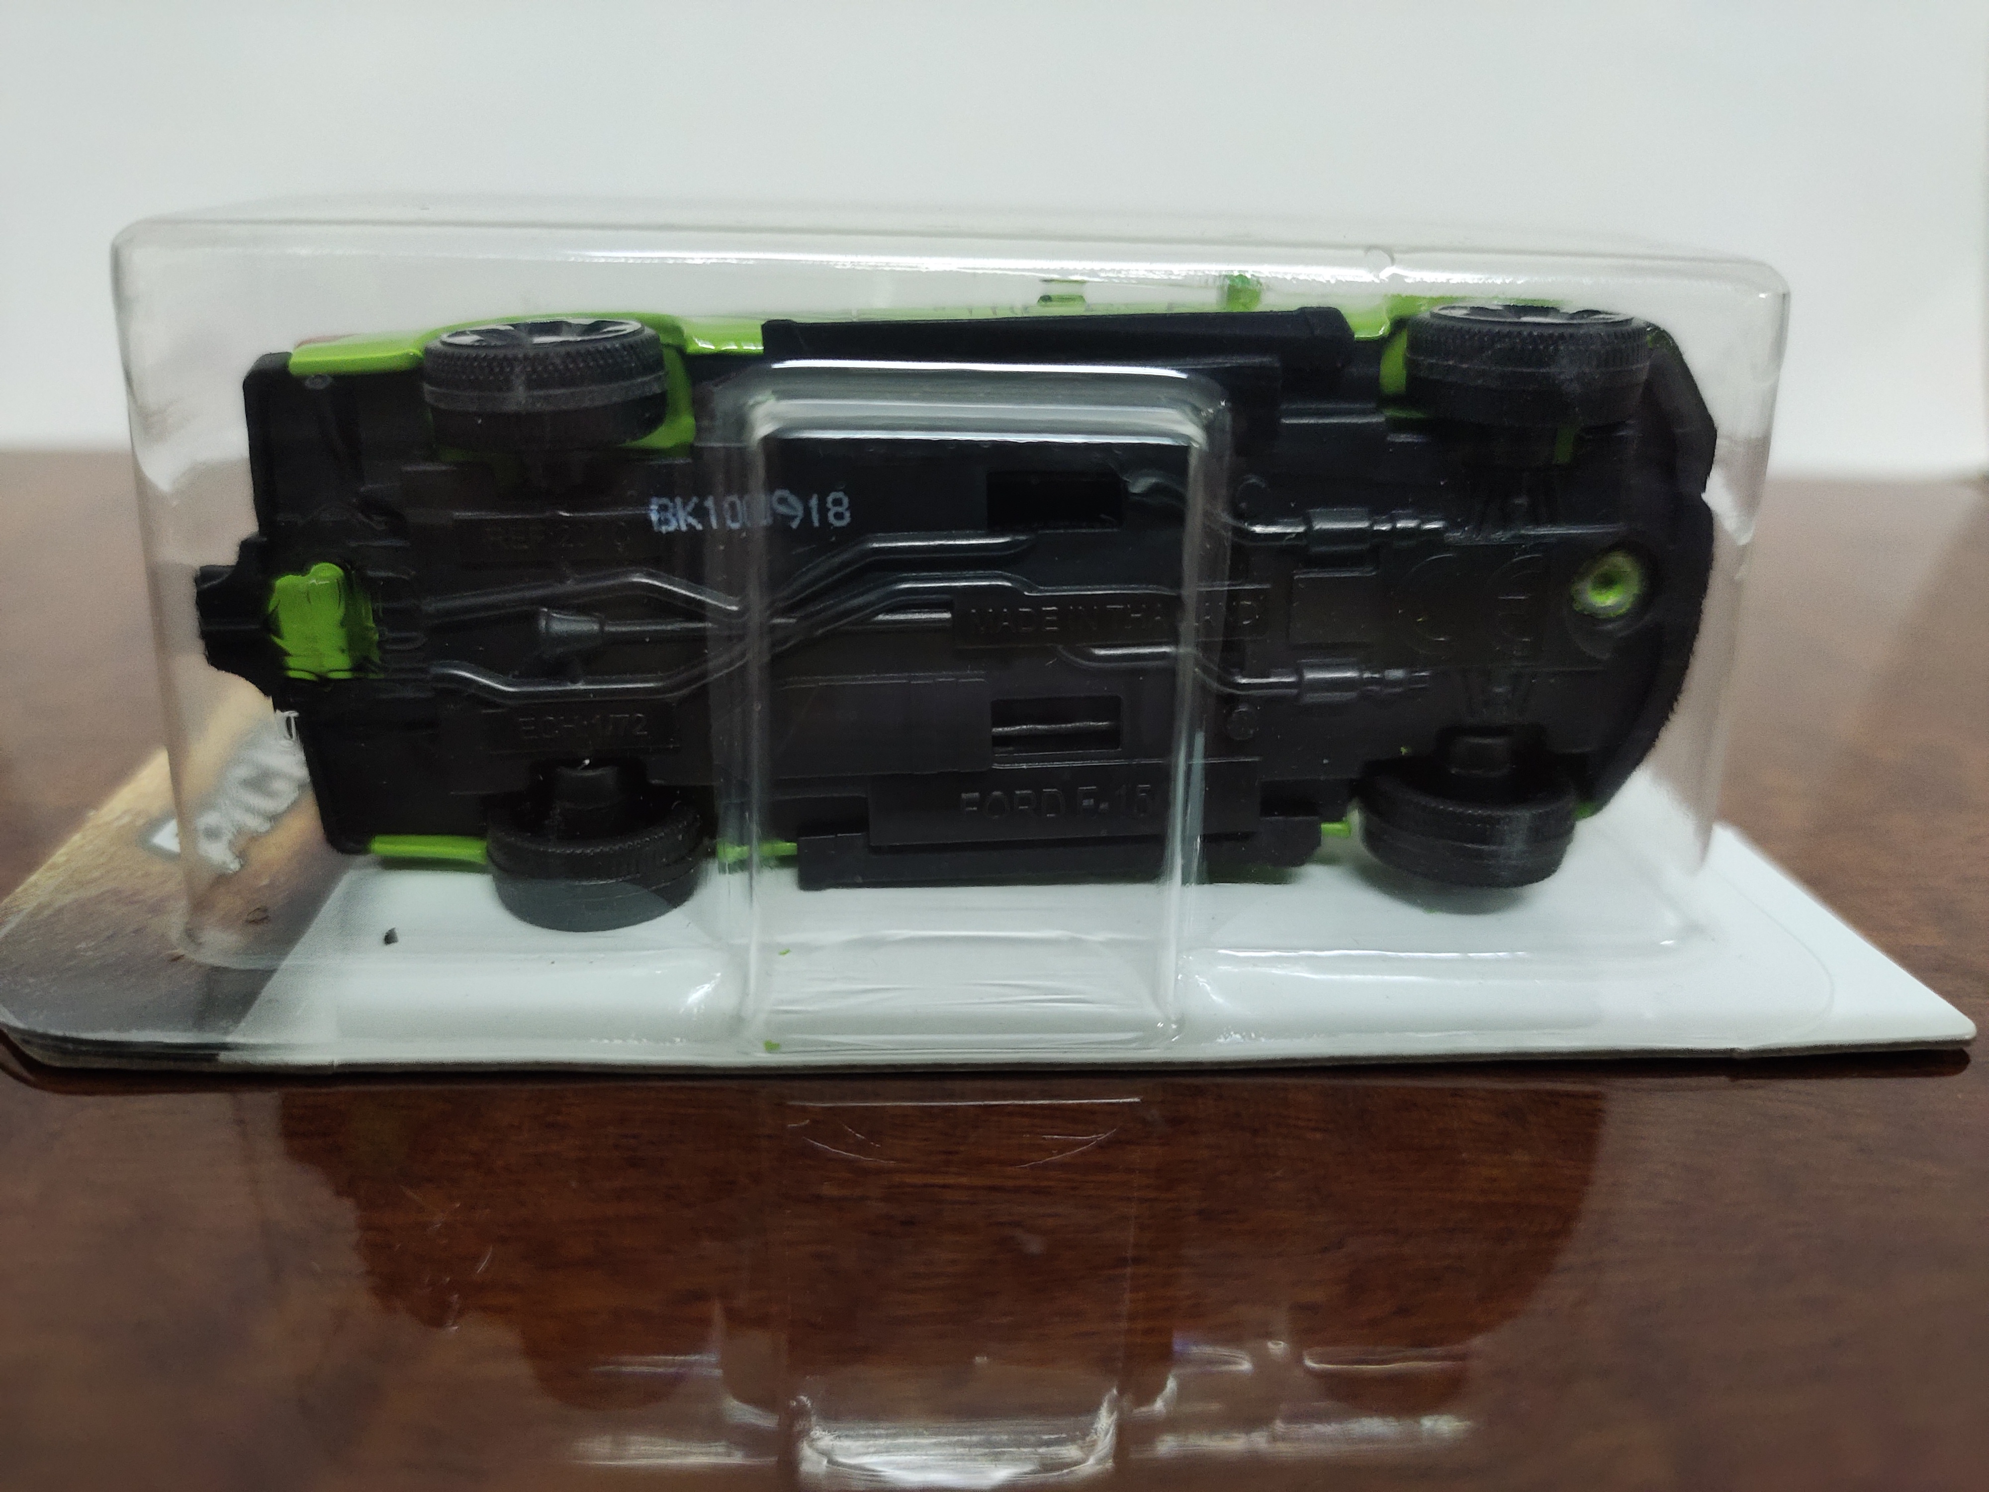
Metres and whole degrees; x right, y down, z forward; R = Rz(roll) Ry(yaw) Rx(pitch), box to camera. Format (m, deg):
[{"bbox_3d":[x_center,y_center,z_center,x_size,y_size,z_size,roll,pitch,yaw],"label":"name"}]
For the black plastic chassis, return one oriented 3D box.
[{"bbox_3d":[0.000,-0.008,0.083,0.081,0.032,0.011,-2,23,-5],"label":"black plastic chassis"}]

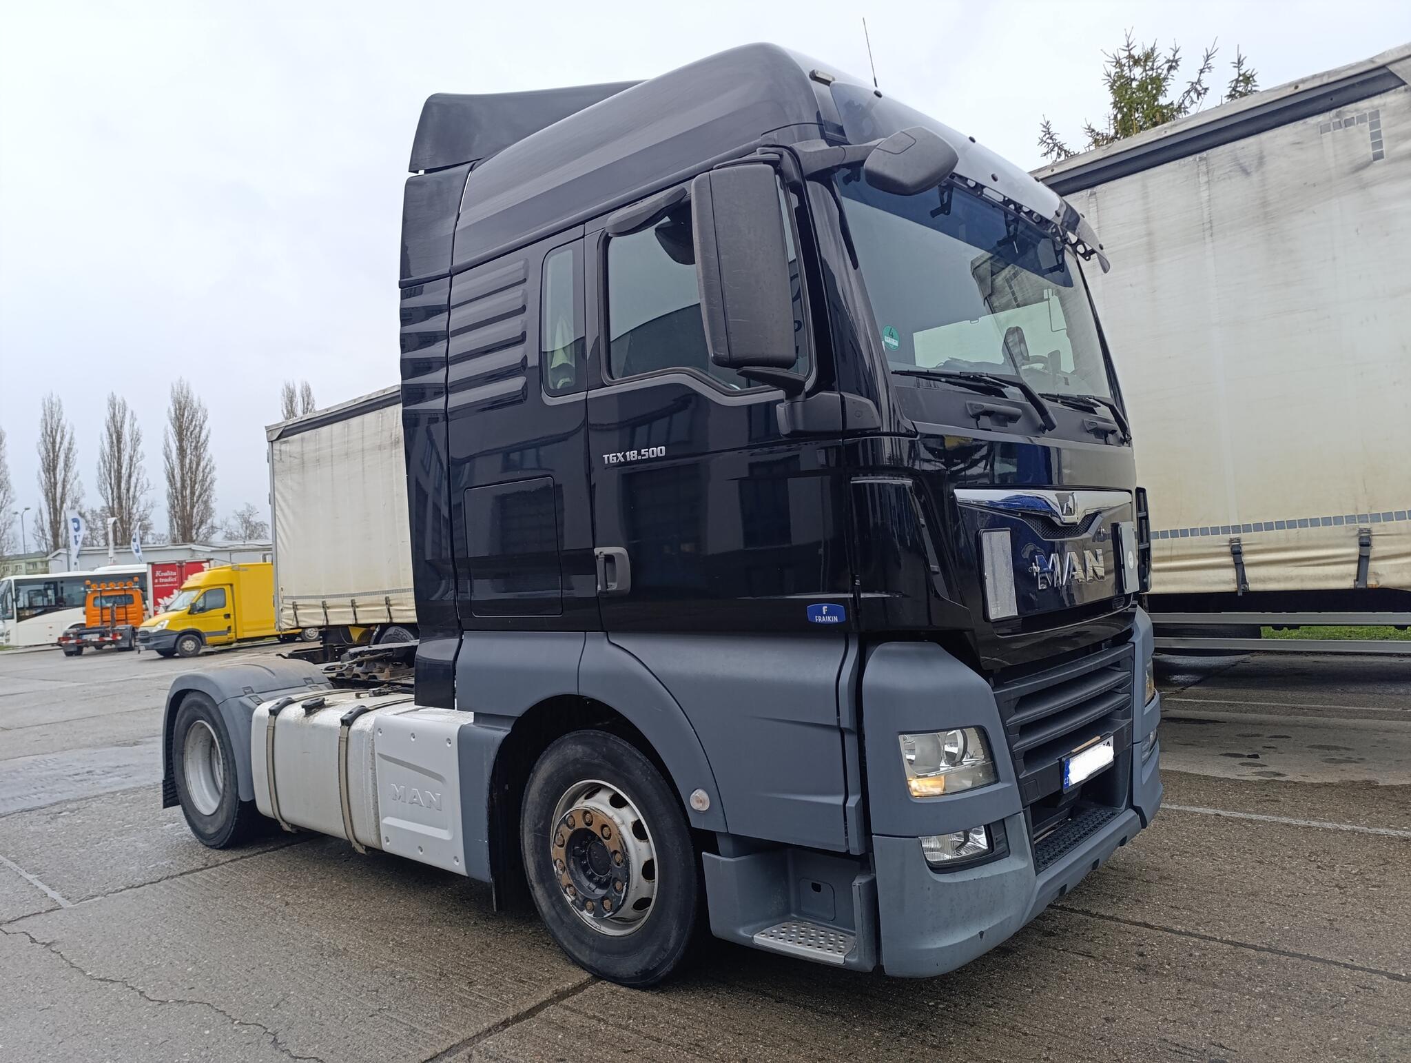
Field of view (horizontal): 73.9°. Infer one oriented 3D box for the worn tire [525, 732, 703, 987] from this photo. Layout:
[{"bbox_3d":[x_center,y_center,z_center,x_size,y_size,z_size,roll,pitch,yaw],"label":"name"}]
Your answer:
[{"bbox_3d":[-0.314,1.239,3.720,0.995,0.985,0.310,-5,-2,41],"label":"worn tire"}]

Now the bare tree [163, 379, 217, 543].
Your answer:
[{"bbox_3d":[-43.337,-3.164,79.707,4.400,19.534,4.400,-3,-2,-28],"label":"bare tree"}]

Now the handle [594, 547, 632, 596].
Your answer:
[{"bbox_3d":[-0.343,0.147,3.469,0.190,0.185,0.055,-5,-2,41],"label":"handle"}]

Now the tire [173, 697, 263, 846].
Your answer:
[{"bbox_3d":[-3.085,1.477,6.063,0.995,0.985,0.310,-5,-2,41],"label":"tire"}]

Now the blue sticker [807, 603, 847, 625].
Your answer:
[{"bbox_3d":[0.368,0.253,2.867,0.143,0.066,0.006,-5,-2,37],"label":"blue sticker"}]

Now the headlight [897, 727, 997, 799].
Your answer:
[{"bbox_3d":[0.754,0.710,2.922,0.415,0.205,0.140,-2,-2,-39],"label":"headlight"}]

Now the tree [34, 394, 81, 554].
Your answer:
[{"bbox_3d":[-56.677,-2.327,82.705,4.000,19.644,4.000,-2,-2,-34],"label":"tree"}]

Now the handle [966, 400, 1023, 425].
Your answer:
[{"bbox_3d":[0.998,-0.401,3.222,0.070,0.080,0.420,-5,-2,41],"label":"handle"}]

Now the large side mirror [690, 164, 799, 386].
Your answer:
[{"bbox_3d":[0.131,-0.743,2.776,0.260,0.640,0.180,-3,-2,-37],"label":"large side mirror"}]

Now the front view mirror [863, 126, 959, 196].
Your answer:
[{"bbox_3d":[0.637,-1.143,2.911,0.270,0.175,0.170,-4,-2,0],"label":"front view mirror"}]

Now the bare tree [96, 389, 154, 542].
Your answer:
[{"bbox_3d":[-50.226,-2.462,81.714,4.600,19.081,4.600,-2,-2,-32],"label":"bare tree"}]

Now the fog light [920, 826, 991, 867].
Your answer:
[{"bbox_3d":[0.772,0.958,2.880,0.285,0.105,0.100,-3,-2,-36],"label":"fog light"}]

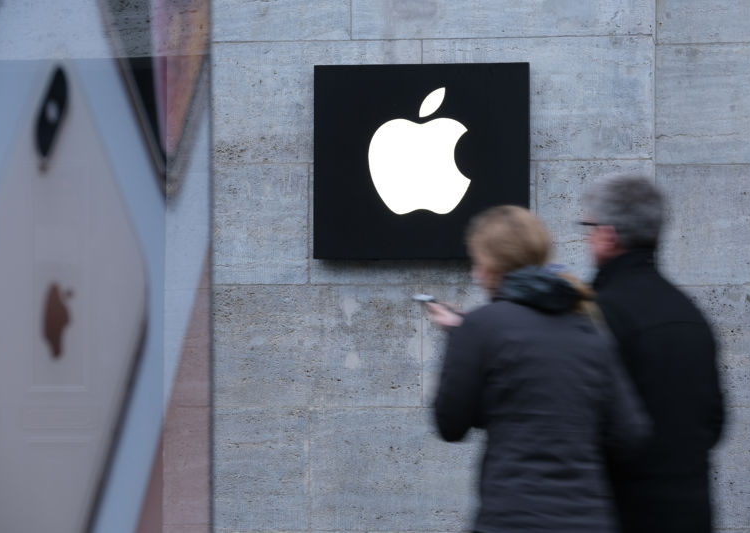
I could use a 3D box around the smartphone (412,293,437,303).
[{"bbox_3d":[0.157,0.096,6.700,0.143,0.008,0.070,20,18,25],"label":"smartphone"}]

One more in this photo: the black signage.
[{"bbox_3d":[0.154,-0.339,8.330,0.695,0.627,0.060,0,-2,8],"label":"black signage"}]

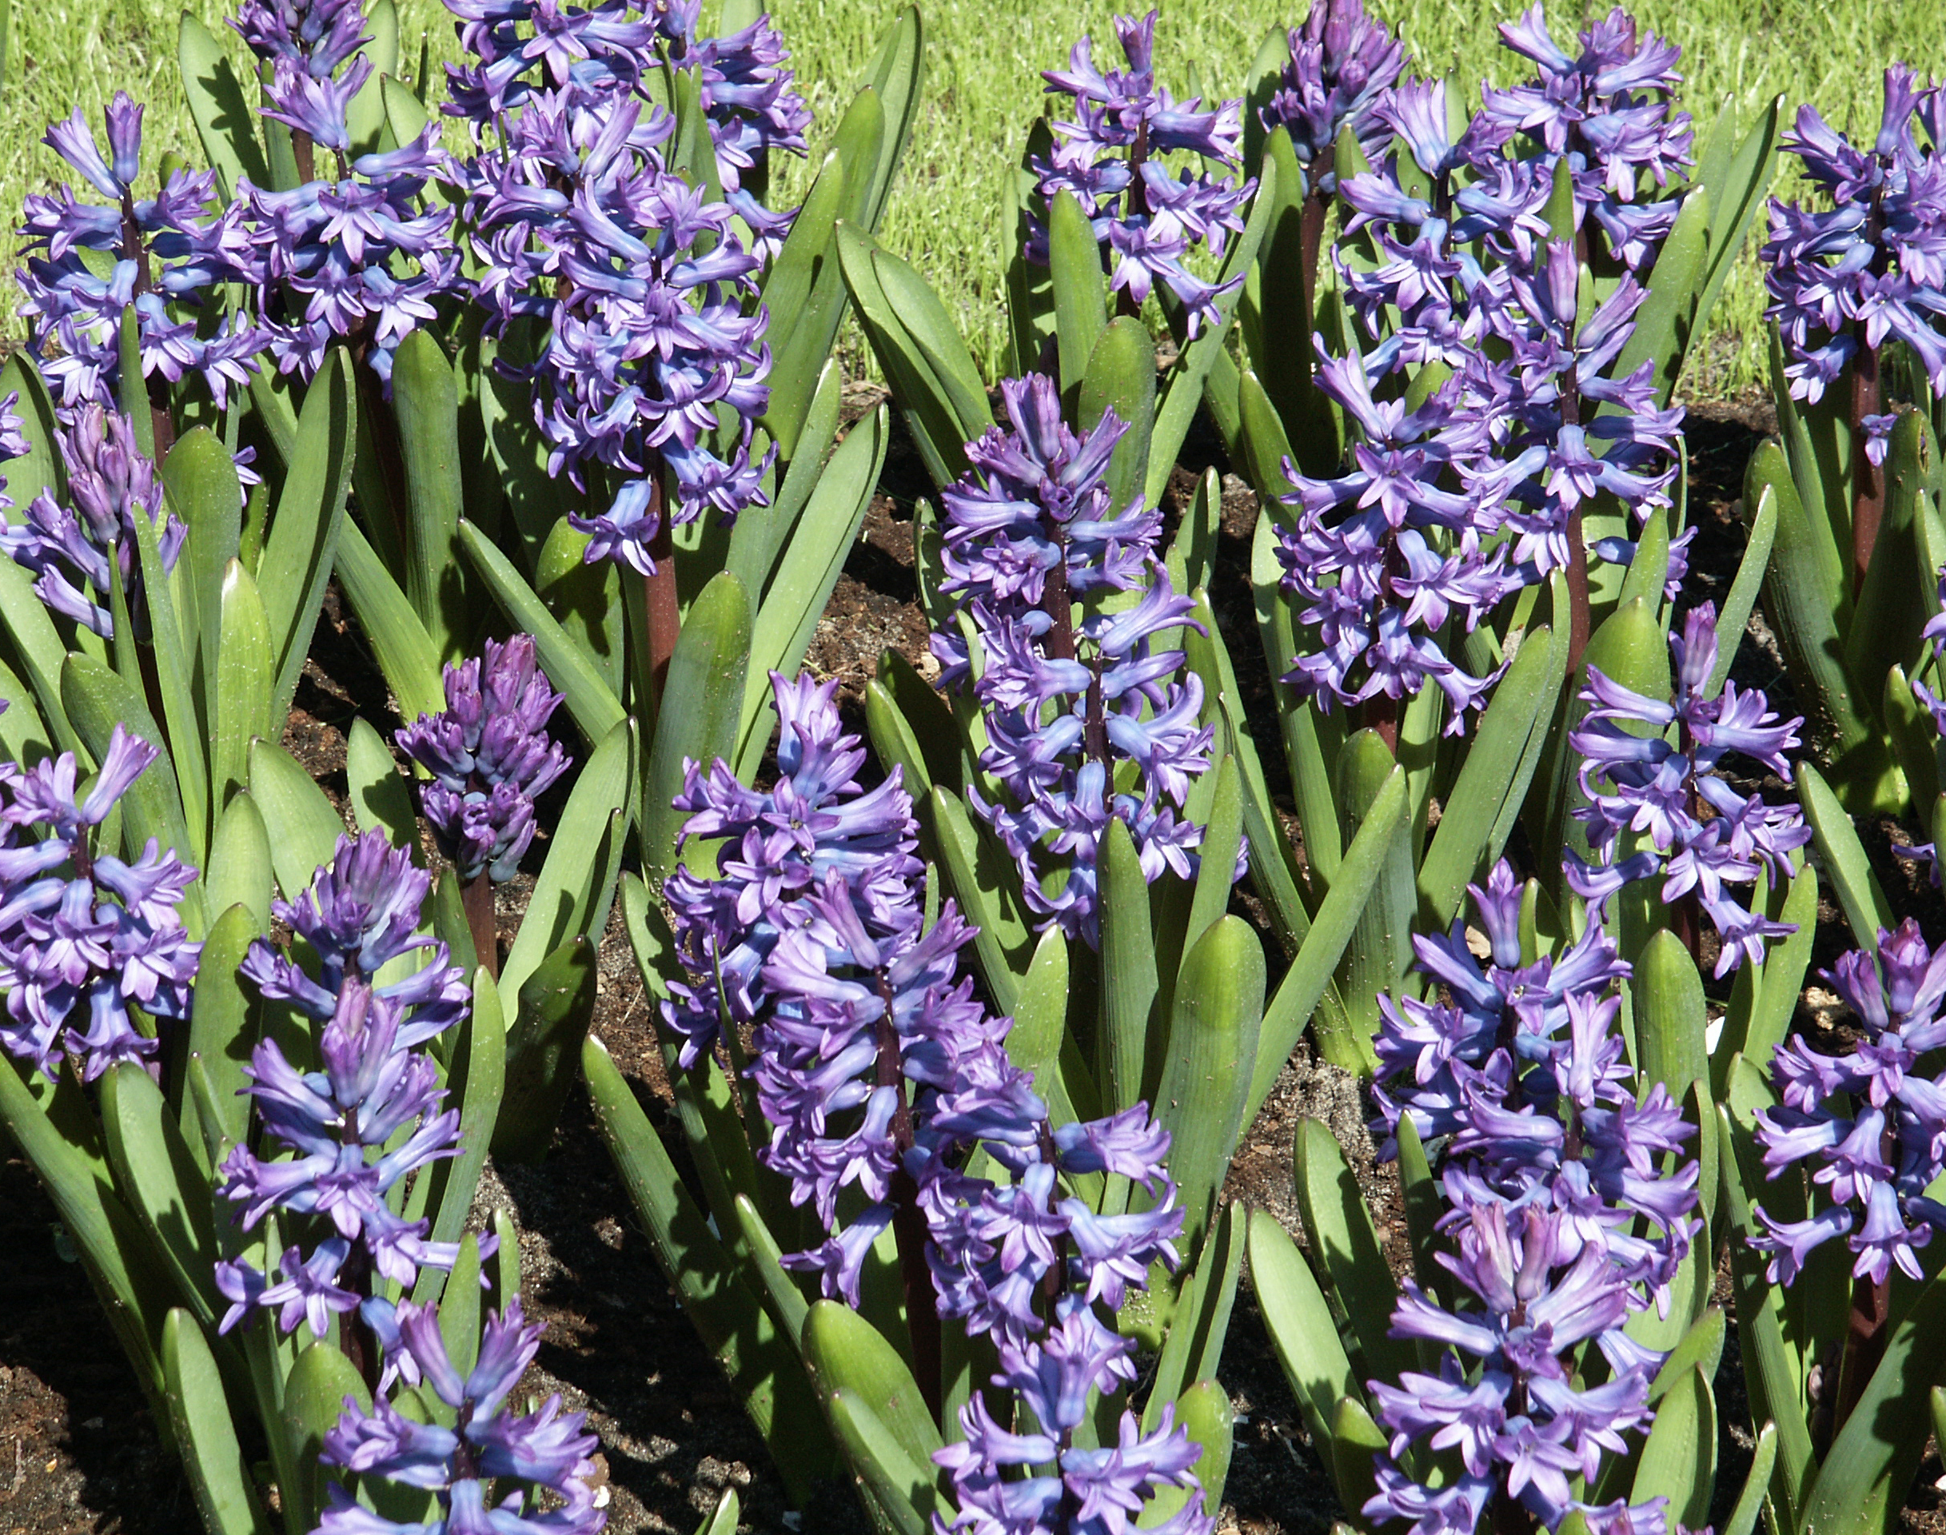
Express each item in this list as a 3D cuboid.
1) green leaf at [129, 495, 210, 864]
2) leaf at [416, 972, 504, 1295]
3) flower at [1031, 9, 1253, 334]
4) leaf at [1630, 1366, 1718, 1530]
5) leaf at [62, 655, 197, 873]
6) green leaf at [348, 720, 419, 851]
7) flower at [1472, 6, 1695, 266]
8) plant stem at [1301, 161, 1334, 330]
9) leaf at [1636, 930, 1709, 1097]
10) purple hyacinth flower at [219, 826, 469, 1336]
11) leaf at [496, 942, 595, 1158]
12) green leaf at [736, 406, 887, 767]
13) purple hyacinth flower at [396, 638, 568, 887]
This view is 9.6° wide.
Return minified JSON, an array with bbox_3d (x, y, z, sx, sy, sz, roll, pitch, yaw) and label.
[{"bbox_3d":[-0.279,-0.029,4.039,0.012,0.144,0.014,-7,28,3],"label":"green leaf"},{"bbox_3d":[-0.165,0.121,3.686,0.018,0.129,0.016,9,27,-5],"label":"leaf"},{"bbox_3d":[0.054,-0.192,3.726,0.070,0.110,0.068,0,26,0],"label":"flower"},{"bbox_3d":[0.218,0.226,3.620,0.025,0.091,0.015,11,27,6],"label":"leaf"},{"bbox_3d":[-0.286,0.003,3.975,0.027,0.101,0.016,-18,28,9],"label":"leaf"},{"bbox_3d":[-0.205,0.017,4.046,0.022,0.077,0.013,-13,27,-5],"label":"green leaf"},{"bbox_3d":[0.230,-0.237,4.360,0.083,0.096,0.083,0,24,0],"label":"flower"},{"bbox_3d":[0.131,-0.196,4.361,0.008,0.077,0.009,3,25,-1],"label":"plant stem"},{"bbox_3d":[0.198,0.072,3.291,0.020,0.062,0.012,0,26,0],"label":"leaf"},{"bbox_3d":[-0.172,0.087,3.184,0.068,0.148,0.075,0,26,0],"label":"purple hyacinth flower"},{"bbox_3d":[-0.142,0.094,3.837,0.029,0.091,0.020,11,30,-5],"label":"leaf"},{"bbox_3d":[-0.059,-0.057,4.105,0.025,0.163,0.015,18,26,-4],"label":"green leaf"},{"bbox_3d":[-0.163,-0.003,3.845,0.058,0.080,0.058,0,24,0],"label":"purple hyacinth flower"}]

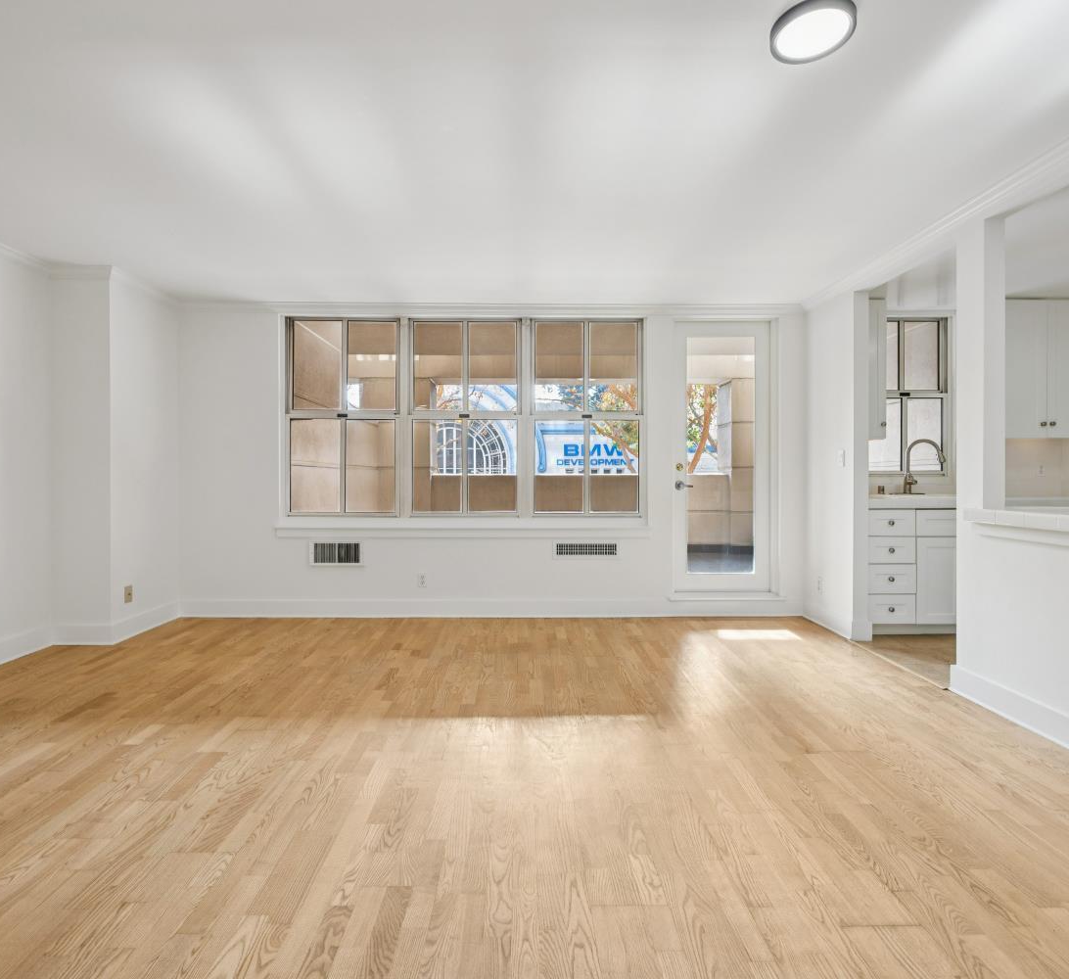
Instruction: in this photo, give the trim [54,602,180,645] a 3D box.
[{"bbox_3d":[-2.915,0.930,4.050,0.400,0.150,0.720,0,1,0],"label":"trim"}]

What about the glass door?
[{"bbox_3d":[1.458,-0.254,4.435,0.750,2.090,0.050,0,1,0],"label":"glass door"}]

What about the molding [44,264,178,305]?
[{"bbox_3d":[-2.900,-1.390,4.020,0.420,0.095,0.790,0,1,0],"label":"molding"}]

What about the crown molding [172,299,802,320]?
[{"bbox_3d":[-0.325,-1.385,4.375,4.830,0.100,0.075,0,1,0],"label":"crown molding"}]

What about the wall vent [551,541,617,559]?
[{"bbox_3d":[0.400,0.470,4.405,0.515,0.145,0.022,0,1,0],"label":"wall vent"}]

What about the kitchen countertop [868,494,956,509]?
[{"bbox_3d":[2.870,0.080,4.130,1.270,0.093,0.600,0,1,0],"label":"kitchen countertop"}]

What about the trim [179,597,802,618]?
[{"bbox_3d":[-0.325,0.915,4.405,4.800,0.145,0.022,0,1,0],"label":"trim"}]

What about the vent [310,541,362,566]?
[{"bbox_3d":[-1.527,0.495,4.400,0.405,0.195,0.025,0,1,0],"label":"vent"}]

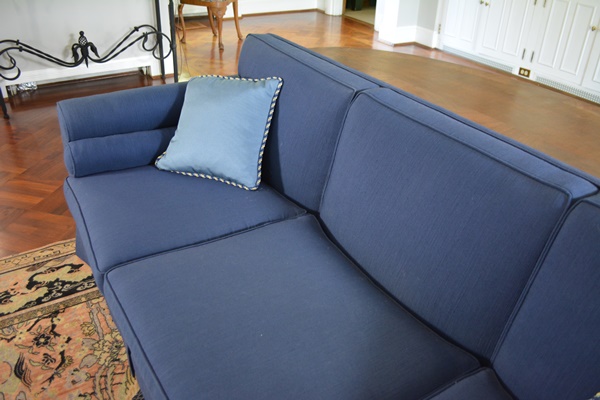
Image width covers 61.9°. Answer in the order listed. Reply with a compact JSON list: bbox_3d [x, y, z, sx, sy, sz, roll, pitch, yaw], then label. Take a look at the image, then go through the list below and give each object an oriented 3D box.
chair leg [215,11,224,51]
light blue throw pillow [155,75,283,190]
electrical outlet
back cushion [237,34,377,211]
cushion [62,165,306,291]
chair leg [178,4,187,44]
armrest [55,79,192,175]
[{"bbox_3d":[-0.839,-1.796,5.239,0.075,0.400,0.075,17,34,25],"label":"chair leg"},{"bbox_3d":[-0.295,-0.262,1.800,0.420,0.410,0.140,10,-11,22],"label":"light blue throw pillow"},{"bbox_3d":[2.043,-1.156,4.542,0.012,0.072,0.116,-14,34,-25],"label":"electrical outlet"},{"bbox_3d":[-0.035,-0.301,1.859,0.160,0.430,0.740,-2,28,-33],"label":"back cushion"},{"bbox_3d":[-0.402,0.041,1.755,0.690,0.155,0.630,-15,34,-26],"label":"cushion"},{"bbox_3d":[-1.279,-1.921,5.432,0.075,0.400,0.075,17,34,25],"label":"chair leg"},{"bbox_3d":[-0.559,-0.307,1.945,0.700,0.270,0.180,-15,34,-26],"label":"armrest"}]

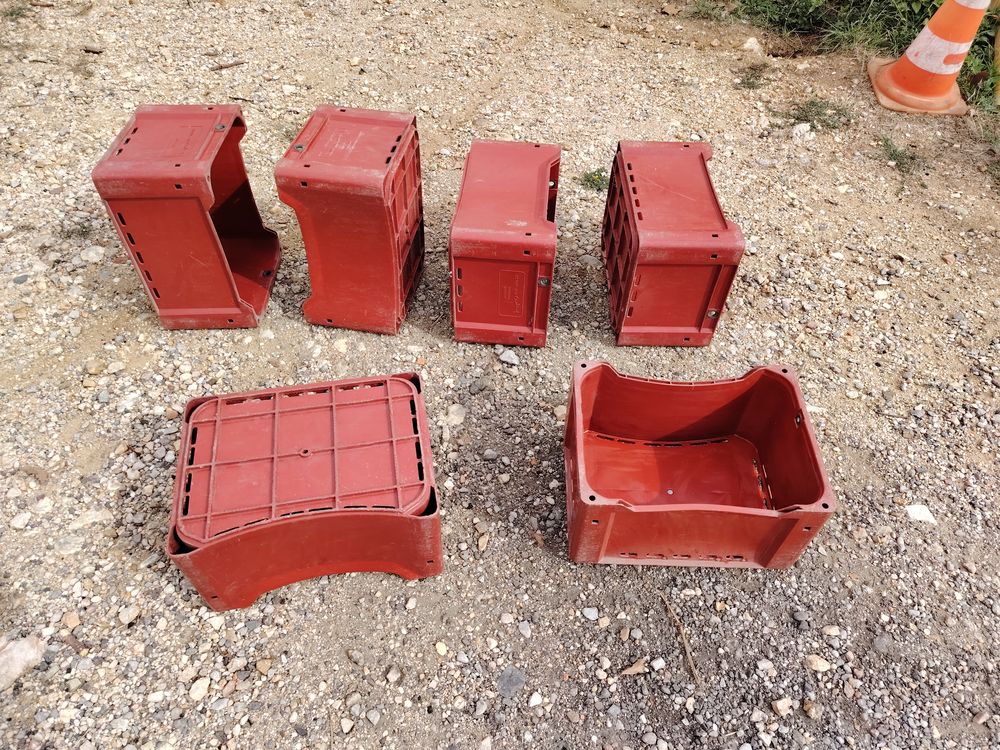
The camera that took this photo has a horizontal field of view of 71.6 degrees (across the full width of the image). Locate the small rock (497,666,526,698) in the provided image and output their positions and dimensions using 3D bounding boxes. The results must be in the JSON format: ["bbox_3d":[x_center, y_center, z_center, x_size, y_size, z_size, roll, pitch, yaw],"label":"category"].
[{"bbox_3d":[0.024,0.664,1.500,0.062,0.025,0.063,5,48,3],"label":"small rock"}]

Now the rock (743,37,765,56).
[{"bbox_3d":[1.320,-1.716,3.617,0.109,0.071,0.142,16,50,12],"label":"rock"}]

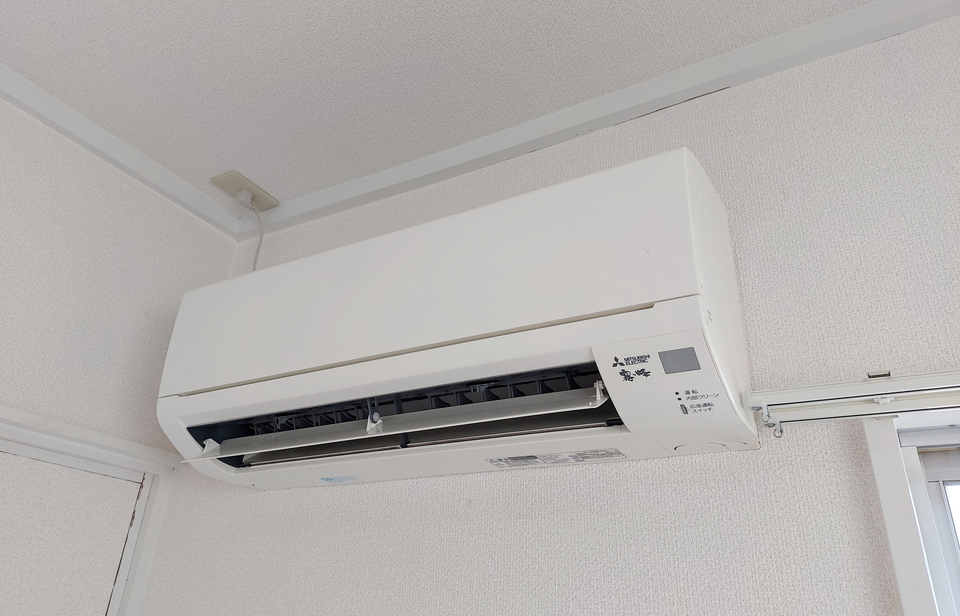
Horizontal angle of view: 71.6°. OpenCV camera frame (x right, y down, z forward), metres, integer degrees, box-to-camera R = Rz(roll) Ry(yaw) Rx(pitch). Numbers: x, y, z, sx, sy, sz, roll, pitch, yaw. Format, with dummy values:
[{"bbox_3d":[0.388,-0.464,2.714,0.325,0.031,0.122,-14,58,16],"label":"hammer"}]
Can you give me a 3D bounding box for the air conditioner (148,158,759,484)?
[{"bbox_3d":[-0.077,0.055,0.924,0.799,0.303,0.235,-12,-29,28],"label":"air conditioner"}]

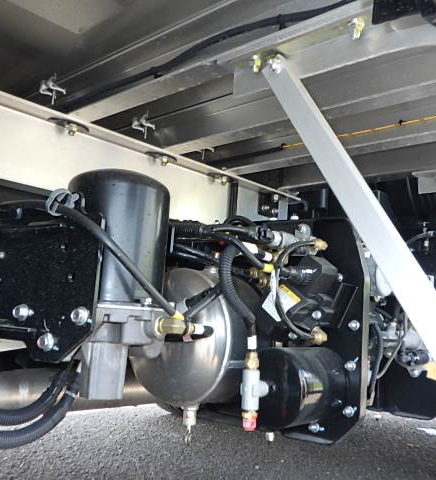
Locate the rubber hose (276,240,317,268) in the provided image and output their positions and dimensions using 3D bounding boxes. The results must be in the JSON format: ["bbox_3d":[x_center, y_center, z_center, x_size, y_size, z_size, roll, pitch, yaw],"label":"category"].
[{"bbox_3d":[0.159,0.030,1.060,0.070,0.060,0.050,-4,-11,40],"label":"rubber hose"}]

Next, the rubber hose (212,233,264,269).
[{"bbox_3d":[0.042,0.021,0.937,0.138,0.052,0.019,11,-11,-43],"label":"rubber hose"}]

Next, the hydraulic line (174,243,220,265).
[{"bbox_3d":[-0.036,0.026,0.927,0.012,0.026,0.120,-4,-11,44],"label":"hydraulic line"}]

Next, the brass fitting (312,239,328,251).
[{"bbox_3d":[0.214,0.009,1.080,0.028,0.025,0.024,-4,-11,40],"label":"brass fitting"}]

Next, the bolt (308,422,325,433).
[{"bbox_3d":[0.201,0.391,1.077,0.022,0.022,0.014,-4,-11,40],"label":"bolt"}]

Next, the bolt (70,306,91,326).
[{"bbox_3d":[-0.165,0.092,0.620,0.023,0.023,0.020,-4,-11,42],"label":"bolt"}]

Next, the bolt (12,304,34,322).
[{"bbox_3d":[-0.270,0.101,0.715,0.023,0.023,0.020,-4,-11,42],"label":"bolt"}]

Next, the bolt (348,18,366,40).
[{"bbox_3d":[0.195,-0.294,0.720,0.019,0.028,0.019,-4,-11,42],"label":"bolt"}]

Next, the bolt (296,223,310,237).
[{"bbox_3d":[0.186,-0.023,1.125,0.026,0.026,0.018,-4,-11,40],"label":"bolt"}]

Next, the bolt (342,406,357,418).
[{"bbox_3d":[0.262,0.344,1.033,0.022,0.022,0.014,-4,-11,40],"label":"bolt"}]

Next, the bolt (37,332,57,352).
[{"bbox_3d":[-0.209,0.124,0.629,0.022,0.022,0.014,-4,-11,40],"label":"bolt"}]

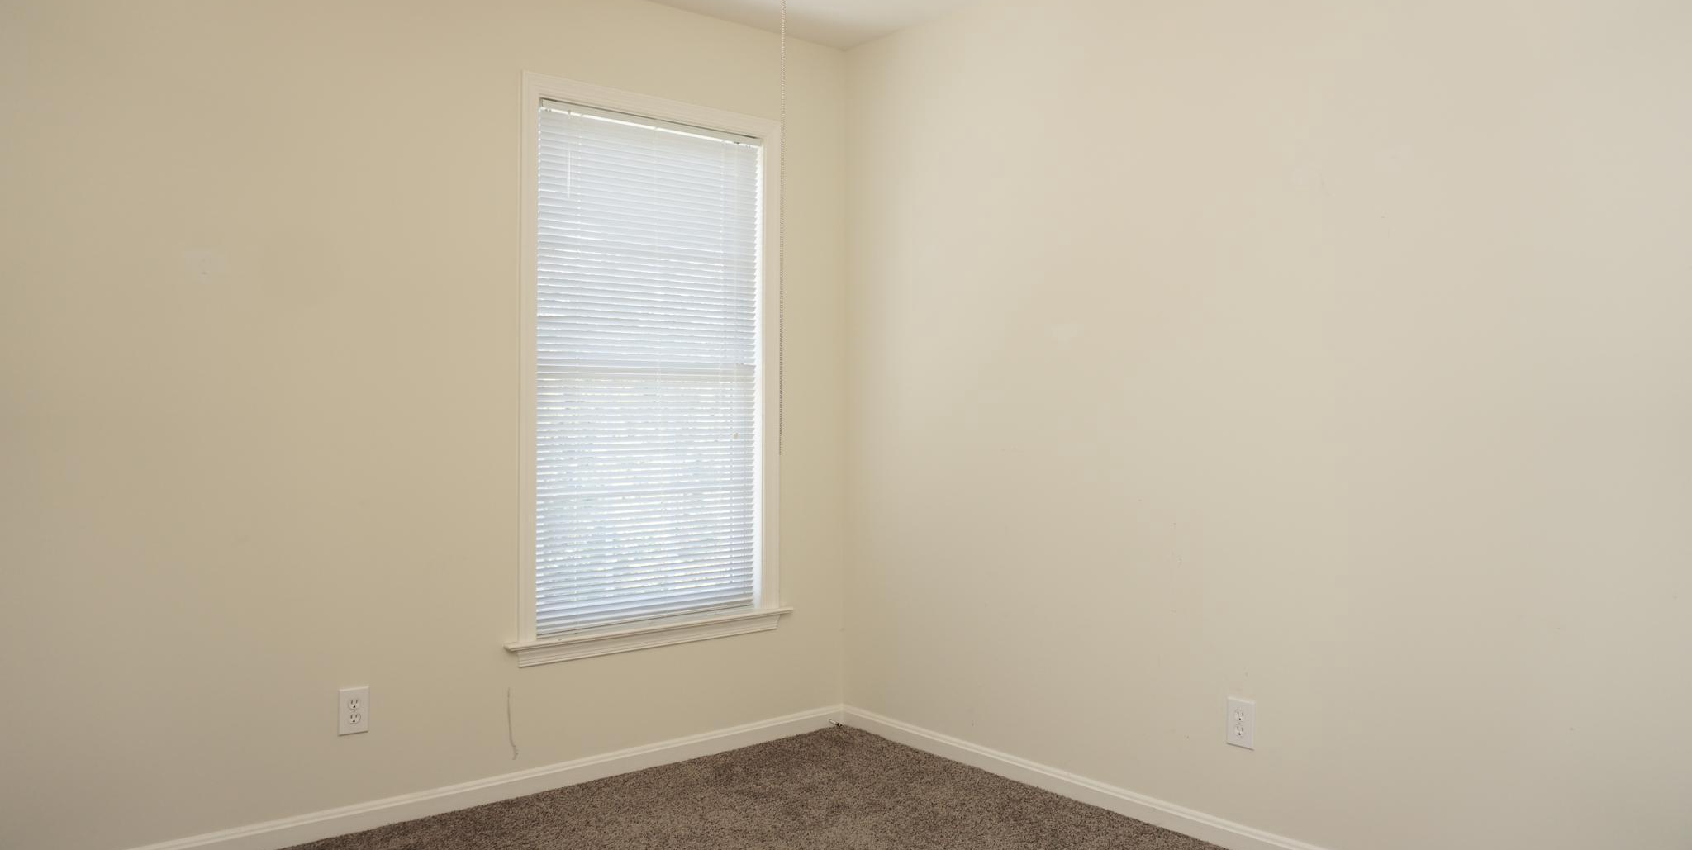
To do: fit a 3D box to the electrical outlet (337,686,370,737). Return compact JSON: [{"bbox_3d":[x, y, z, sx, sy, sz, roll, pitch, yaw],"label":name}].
[{"bbox_3d":[-1.324,0.772,3.038,0.075,0.119,0.012,0,1,-39],"label":"electrical outlet"}]

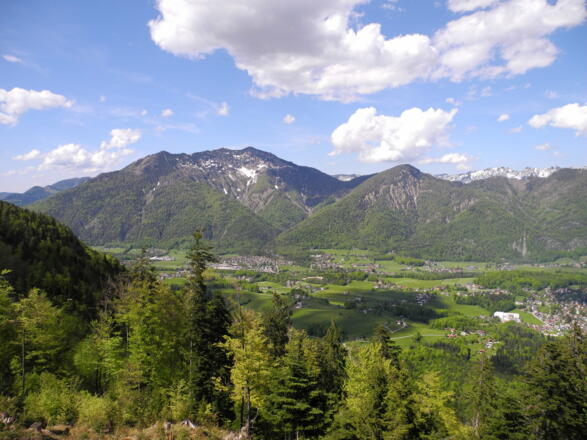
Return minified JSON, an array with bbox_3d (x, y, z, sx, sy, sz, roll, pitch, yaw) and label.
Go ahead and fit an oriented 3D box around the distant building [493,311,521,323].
[{"bbox_3d":[560.881,256.214,1250.000,50.000,17.000,45.000,0,1,0],"label":"distant building"}]

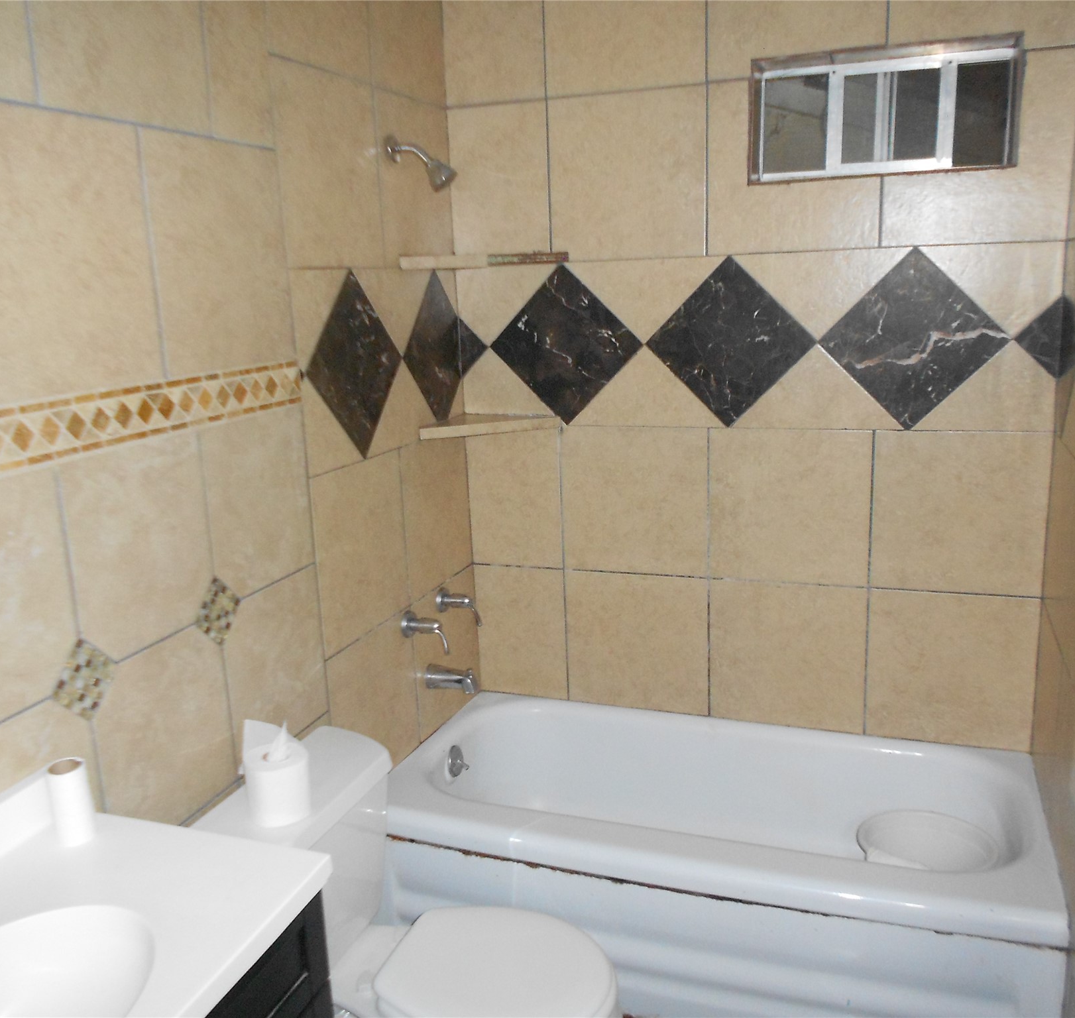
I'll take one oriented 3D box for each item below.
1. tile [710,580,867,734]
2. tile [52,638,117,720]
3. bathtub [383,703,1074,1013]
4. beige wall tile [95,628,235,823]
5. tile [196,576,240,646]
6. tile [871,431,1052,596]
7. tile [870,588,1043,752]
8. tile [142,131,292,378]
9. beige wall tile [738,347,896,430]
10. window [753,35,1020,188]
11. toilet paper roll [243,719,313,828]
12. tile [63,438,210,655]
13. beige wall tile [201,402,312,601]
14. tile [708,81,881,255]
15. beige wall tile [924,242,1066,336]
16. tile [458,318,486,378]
[{"bbox_3d":[0.660,0.387,2.703,0.408,0.397,0.010,2,14,20],"label":"tile"},{"bbox_3d":[-0.712,0.268,1.599,0.010,0.136,0.135,3,14,20],"label":"tile"},{"bbox_3d":[0.408,0.843,2.502,1.510,0.389,0.755,2,14,20],"label":"bathtub"},{"bbox_3d":[-0.644,0.394,1.779,0.010,0.336,0.324,2,14,20],"label":"beige wall tile"},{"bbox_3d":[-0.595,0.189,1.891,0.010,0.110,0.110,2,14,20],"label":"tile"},{"bbox_3d":[1.023,0.011,2.482,0.392,0.404,0.010,2,14,20],"label":"tile"},{"bbox_3d":[1.040,0.406,2.571,0.395,0.394,0.012,2,14,20],"label":"tile"},{"bbox_3d":[-0.577,-0.465,1.873,0.012,0.404,0.384,3,14,21],"label":"tile"},{"bbox_3d":[0.692,-0.303,2.525,0.425,0.213,0.010,2,14,20],"label":"beige wall tile"},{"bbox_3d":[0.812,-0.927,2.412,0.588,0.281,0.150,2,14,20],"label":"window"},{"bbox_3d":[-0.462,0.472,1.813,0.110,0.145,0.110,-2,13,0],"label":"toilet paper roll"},{"bbox_3d":[-0.655,0.062,1.696,0.010,0.334,0.325,2,14,20],"label":"tile"},{"bbox_3d":[-0.546,-0.014,2.009,0.010,0.350,0.333,3,14,20],"label":"beige wall tile"},{"bbox_3d":[0.610,-0.822,2.436,0.406,0.403,0.012,2,14,20],"label":"tile"},{"bbox_3d":[1.040,-0.500,2.352,0.310,0.215,0.010,2,14,20],"label":"beige wall tile"},{"bbox_3d":[-0.172,-0.446,2.825,0.086,0.168,0.011,2,13,20],"label":"tile"}]

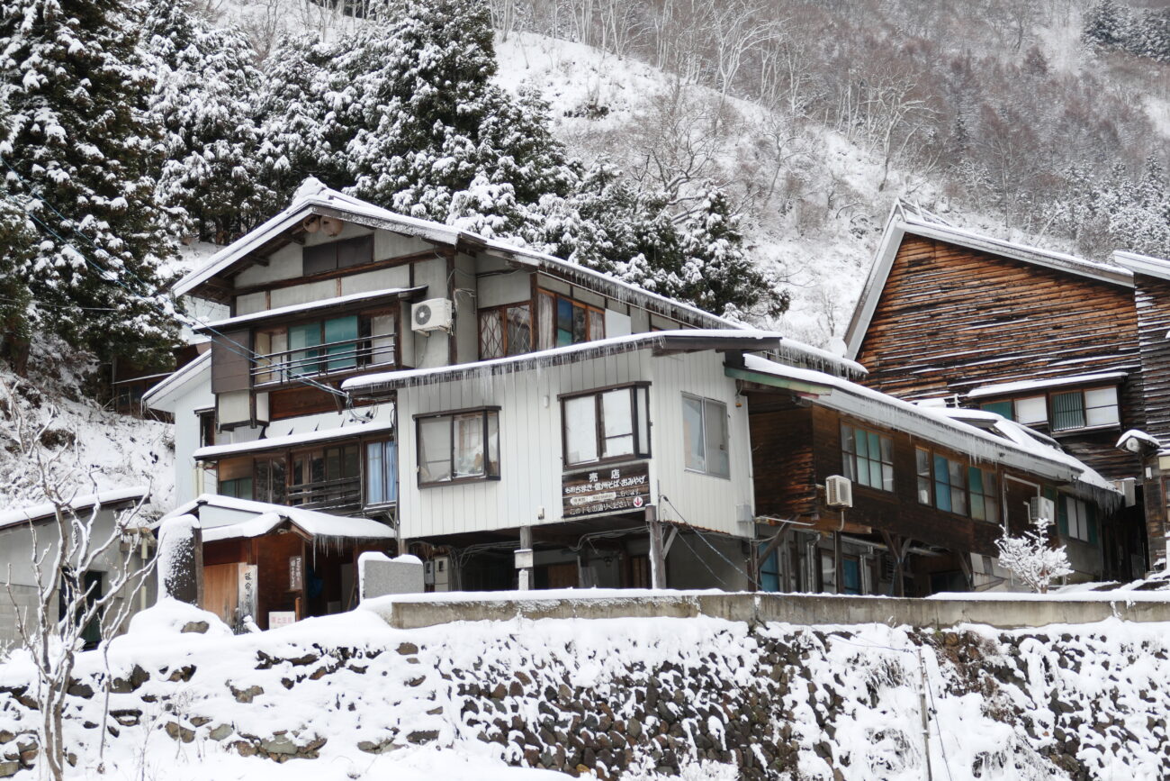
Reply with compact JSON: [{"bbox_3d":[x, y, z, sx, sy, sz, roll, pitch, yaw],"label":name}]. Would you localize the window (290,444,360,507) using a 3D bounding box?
[{"bbox_3d":[-5.161,1.674,52.371,1.730,1.179,0.150,-9,-14,30],"label":"window"}]

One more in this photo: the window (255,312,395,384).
[{"bbox_3d":[-5.223,-0.849,52.783,3.500,1.060,0.120,-9,-13,30],"label":"window"}]

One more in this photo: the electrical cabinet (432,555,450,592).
[{"bbox_3d":[-2.784,3.632,51.300,0.310,0.760,0.160,-9,-13,30],"label":"electrical cabinet"}]

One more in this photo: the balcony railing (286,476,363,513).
[{"bbox_3d":[-5.155,2.158,52.010,1.830,0.720,0.080,-9,-13,30],"label":"balcony railing"}]

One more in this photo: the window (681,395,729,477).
[{"bbox_3d":[2.215,0.846,48.073,0.100,1.448,1.606,-10,-15,32],"label":"window"}]

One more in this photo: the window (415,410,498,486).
[{"bbox_3d":[-2.400,1.038,48.562,1.865,1.373,0.240,-9,-14,30],"label":"window"}]

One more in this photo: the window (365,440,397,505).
[{"bbox_3d":[-3.947,1.581,51.651,0.831,1.239,0.120,-9,-14,30],"label":"window"}]

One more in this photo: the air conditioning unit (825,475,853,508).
[{"bbox_3d":[4.811,1.941,50.024,0.250,0.530,0.660,-9,-13,30],"label":"air conditioning unit"}]

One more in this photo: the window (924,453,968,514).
[{"bbox_3d":[7.664,1.999,55.490,0.100,1.170,1.700,-9,-13,30],"label":"window"}]

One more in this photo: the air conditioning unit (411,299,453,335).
[{"bbox_3d":[-3.007,-1.450,51.714,0.780,0.560,0.280,-9,-13,30],"label":"air conditioning unit"}]

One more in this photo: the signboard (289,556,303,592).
[{"bbox_3d":[-5.474,3.466,49.960,0.290,0.650,0.030,-9,-13,30],"label":"signboard"}]

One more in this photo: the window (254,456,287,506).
[{"bbox_3d":[-6.319,1.822,53.046,0.830,1.124,0.120,-9,-14,30],"label":"window"}]

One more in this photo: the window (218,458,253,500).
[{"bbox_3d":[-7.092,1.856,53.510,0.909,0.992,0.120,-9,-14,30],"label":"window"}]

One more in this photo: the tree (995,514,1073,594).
[{"bbox_3d":[8.439,3.101,49.500,1.460,1.520,1.350,-4,-12,10],"label":"tree"}]

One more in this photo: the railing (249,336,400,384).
[{"bbox_3d":[-5.239,-0.568,52.601,3.570,0.630,0.080,-9,-13,30],"label":"railing"}]

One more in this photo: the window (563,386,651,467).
[{"bbox_3d":[0.319,0.632,46.987,1.861,1.356,0.240,-9,-14,30],"label":"window"}]

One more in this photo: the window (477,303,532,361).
[{"bbox_3d":[-1.578,-1.193,52.195,1.300,1.040,0.100,-9,-13,30],"label":"window"}]

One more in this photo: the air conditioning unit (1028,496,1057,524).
[{"bbox_3d":[10.270,2.711,59.189,0.260,0.510,0.780,-9,-13,30],"label":"air conditioning unit"}]

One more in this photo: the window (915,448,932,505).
[{"bbox_3d":[6.838,1.746,52.918,0.100,1.161,0.812,-9,-14,30],"label":"window"}]

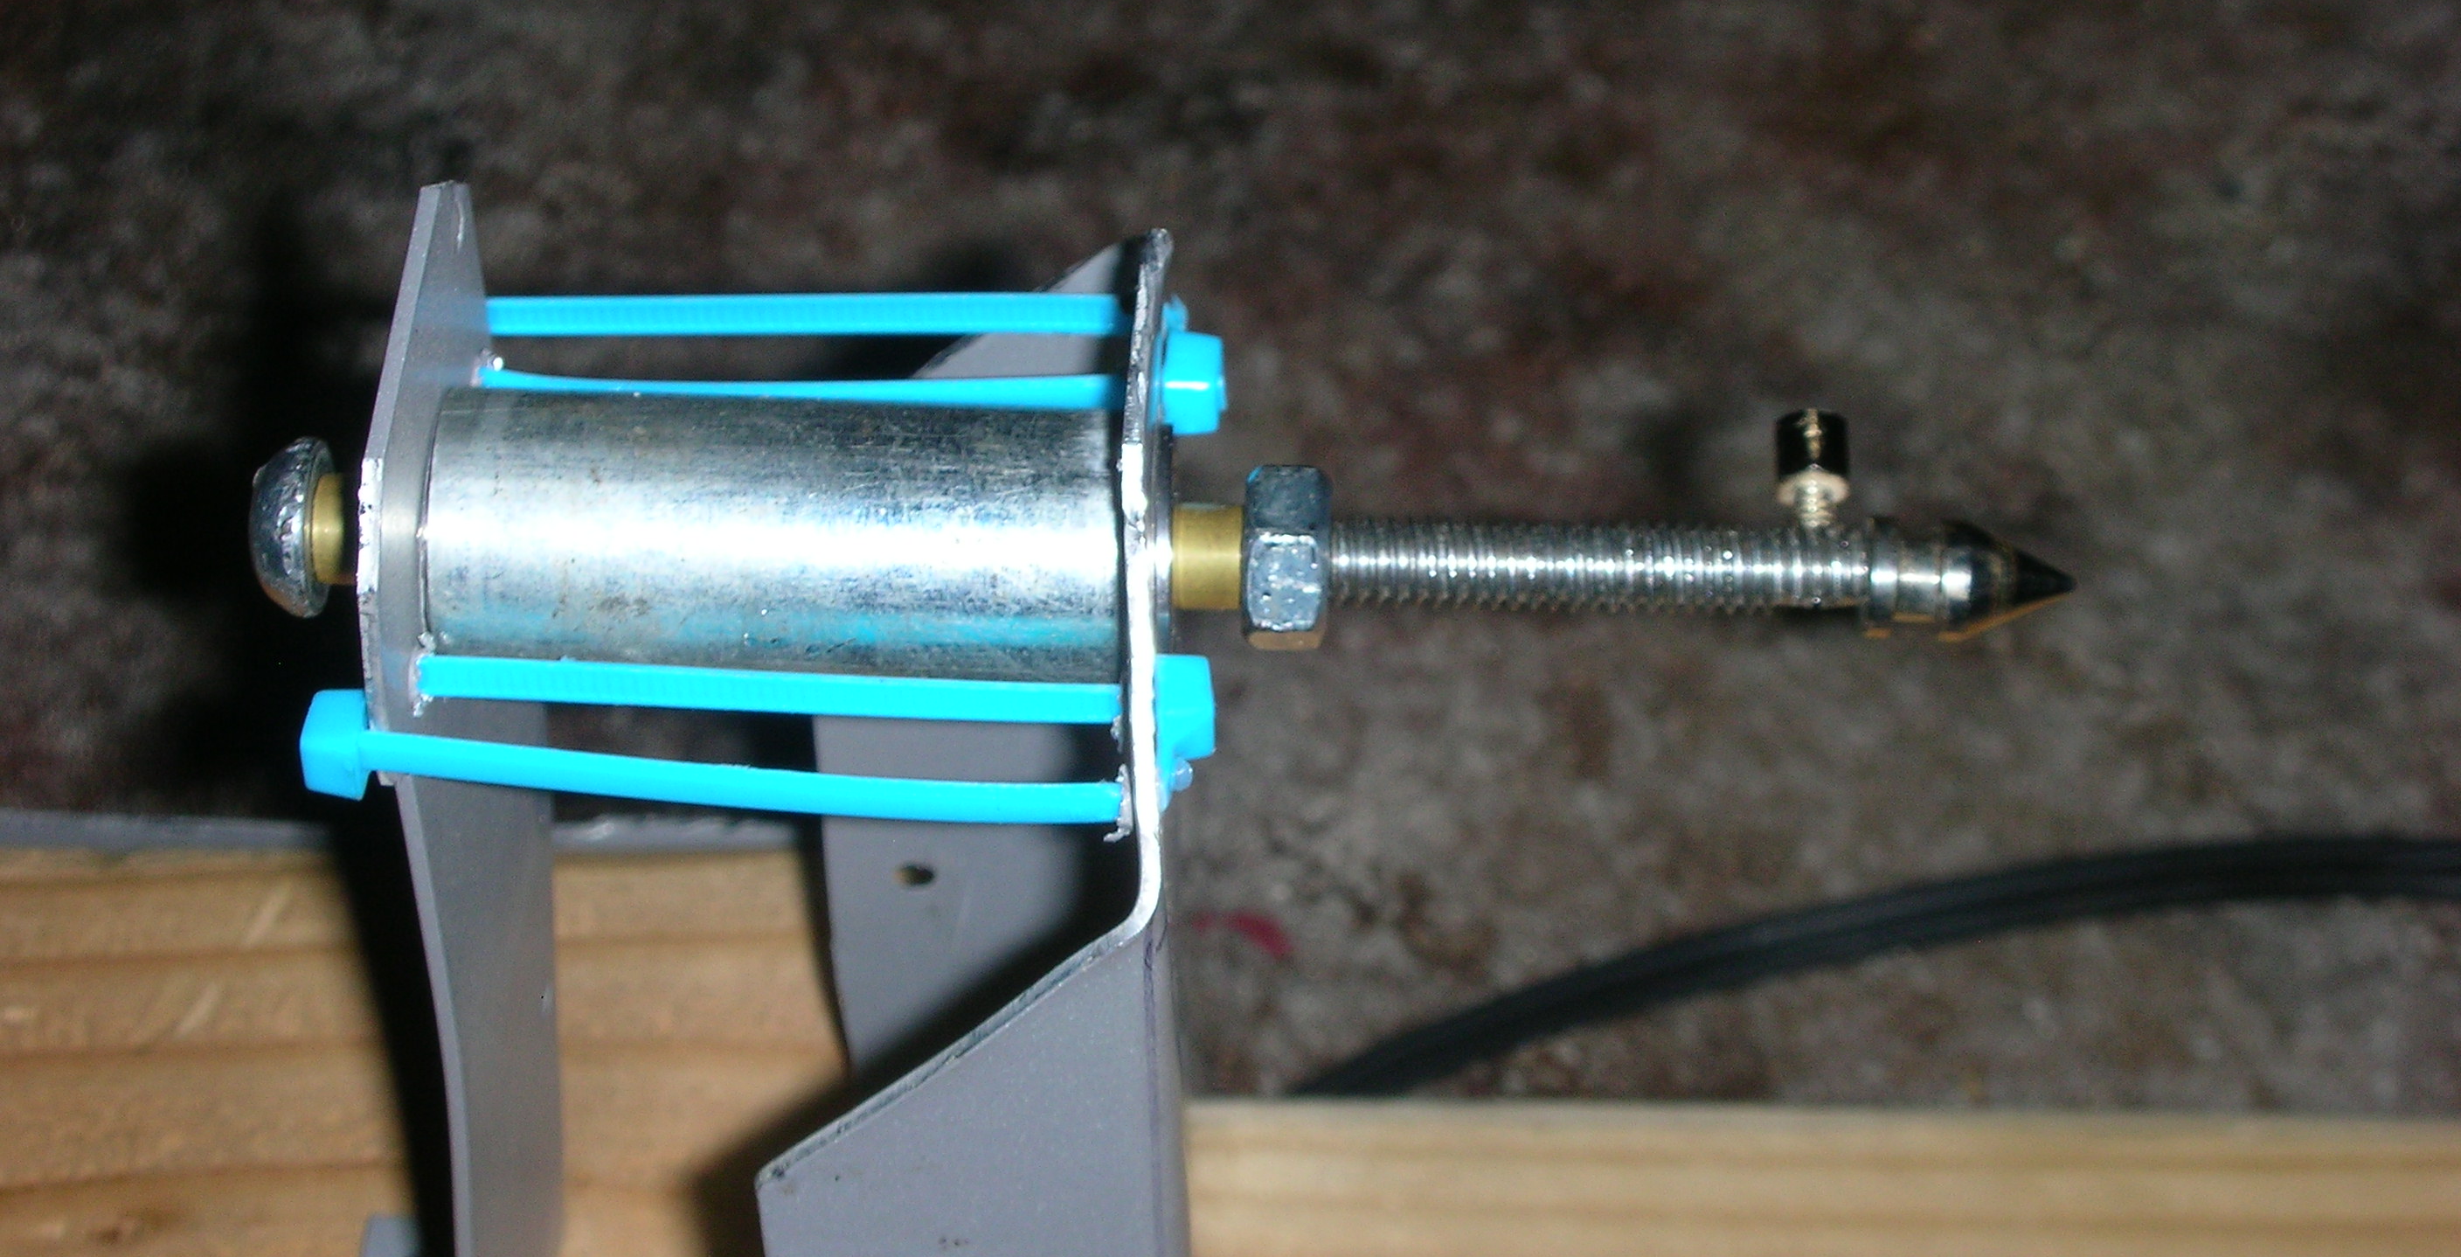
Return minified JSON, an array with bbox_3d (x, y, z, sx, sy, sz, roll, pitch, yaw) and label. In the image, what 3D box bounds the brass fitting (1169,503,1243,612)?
[{"bbox_3d":[-0.002,-0.005,0.336,0.005,0.007,0.007,2,0,-1],"label":"brass fitting"}]

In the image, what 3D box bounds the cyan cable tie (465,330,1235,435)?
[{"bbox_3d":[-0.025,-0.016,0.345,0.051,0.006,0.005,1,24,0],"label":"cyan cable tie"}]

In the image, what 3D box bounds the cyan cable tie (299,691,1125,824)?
[{"bbox_3d":[-0.031,0.008,0.317,0.051,0.005,0.005,3,37,0],"label":"cyan cable tie"}]

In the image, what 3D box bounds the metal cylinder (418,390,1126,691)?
[{"bbox_3d":[-0.029,-0.005,0.336,0.045,0.018,0.018,2,0,-1],"label":"metal cylinder"}]

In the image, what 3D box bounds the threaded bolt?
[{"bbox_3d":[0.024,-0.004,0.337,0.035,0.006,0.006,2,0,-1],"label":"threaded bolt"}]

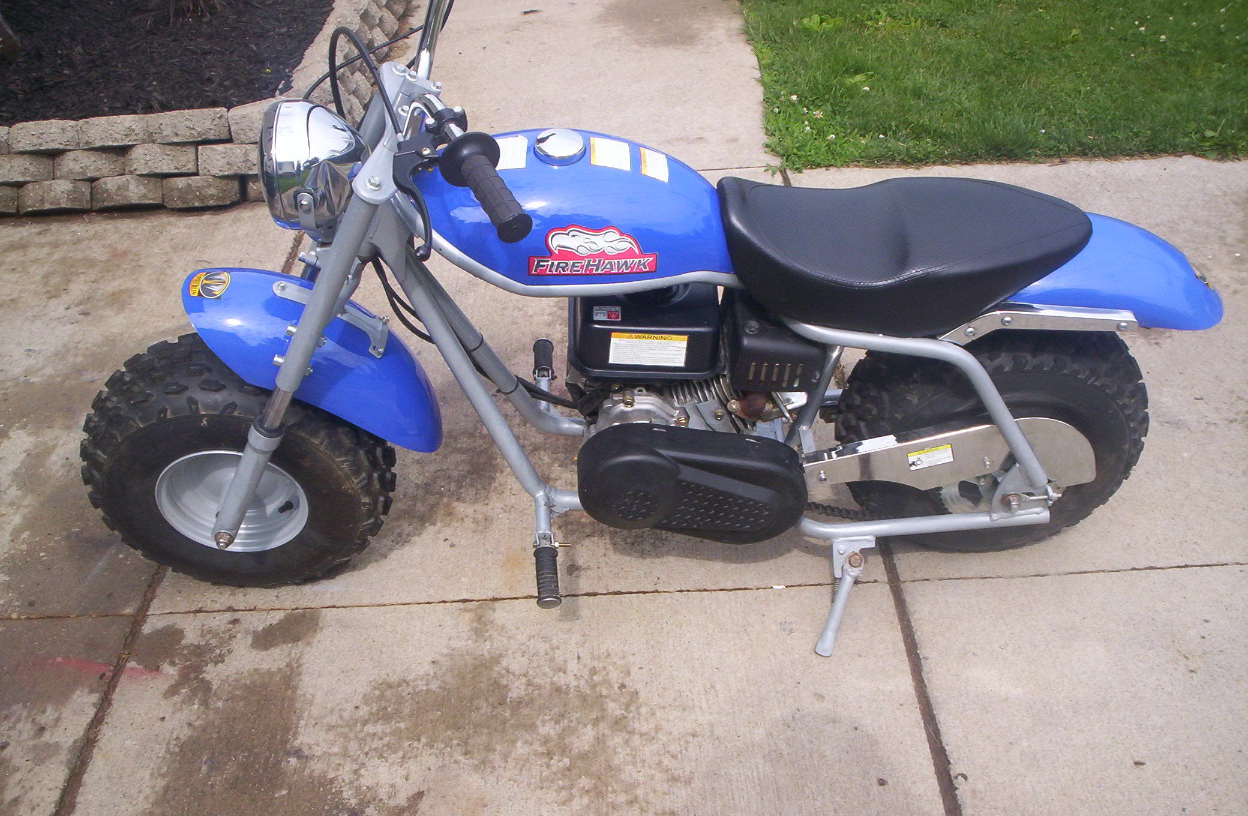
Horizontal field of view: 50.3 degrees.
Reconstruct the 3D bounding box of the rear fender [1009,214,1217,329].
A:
[{"bbox_3d":[0.679,-0.207,1.905,0.400,0.145,0.195,6,43,-8],"label":"rear fender"}]

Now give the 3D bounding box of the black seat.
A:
[{"bbox_3d":[0.394,-0.243,1.859,0.525,0.195,0.250,-3,44,1],"label":"black seat"}]

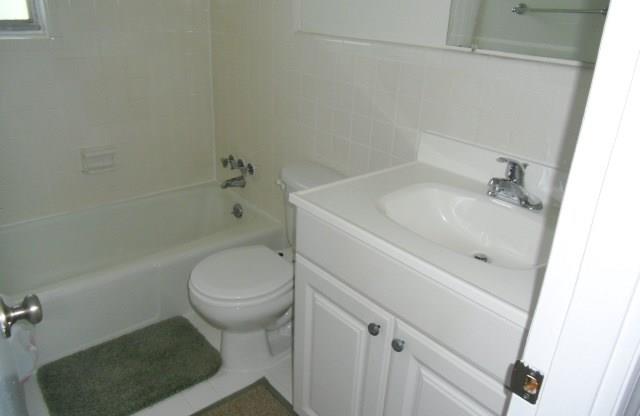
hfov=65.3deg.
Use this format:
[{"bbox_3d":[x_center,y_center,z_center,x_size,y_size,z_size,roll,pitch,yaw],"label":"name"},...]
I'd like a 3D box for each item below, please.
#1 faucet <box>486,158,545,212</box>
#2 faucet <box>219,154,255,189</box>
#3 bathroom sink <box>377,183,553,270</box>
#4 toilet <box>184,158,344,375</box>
[{"bbox_3d":[0.515,-0.070,1.345,0.188,0.145,0.155,-16,29,-36],"label":"faucet"},{"bbox_3d":[-0.483,-0.174,2.708,0.137,0.149,0.260,-16,29,-36],"label":"faucet"},{"bbox_3d":[0.387,0.092,1.319,0.352,0.140,0.520,-16,29,-36],"label":"bathroom sink"},{"bbox_3d":[-0.166,0.269,1.971,0.665,0.719,0.440,-16,29,-36],"label":"toilet"}]

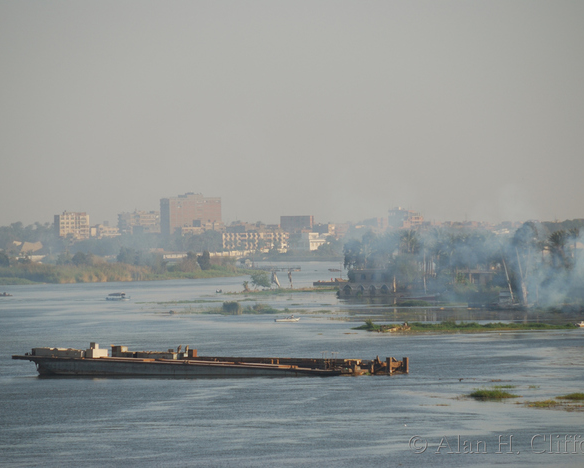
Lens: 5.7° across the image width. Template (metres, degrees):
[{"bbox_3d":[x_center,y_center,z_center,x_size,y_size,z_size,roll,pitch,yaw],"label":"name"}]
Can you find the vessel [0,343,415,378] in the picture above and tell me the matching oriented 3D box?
[{"bbox_3d":[-11.140,17.231,798.000,53.500,4.800,9.000,0,0,8],"label":"vessel"}]

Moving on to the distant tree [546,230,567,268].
[{"bbox_3d":[65.300,8.140,1440.000,4.560,18.010,4.600,0,0,0],"label":"distant tree"}]

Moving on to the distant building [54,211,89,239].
[{"bbox_3d":[-156.210,-2.840,4150.000,21.500,24.880,15.000,0,0,-14],"label":"distant building"}]

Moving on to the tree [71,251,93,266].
[{"bbox_3d":[-87.410,10.610,2430.000,8.740,7.490,7.500,0,0,0],"label":"tree"}]

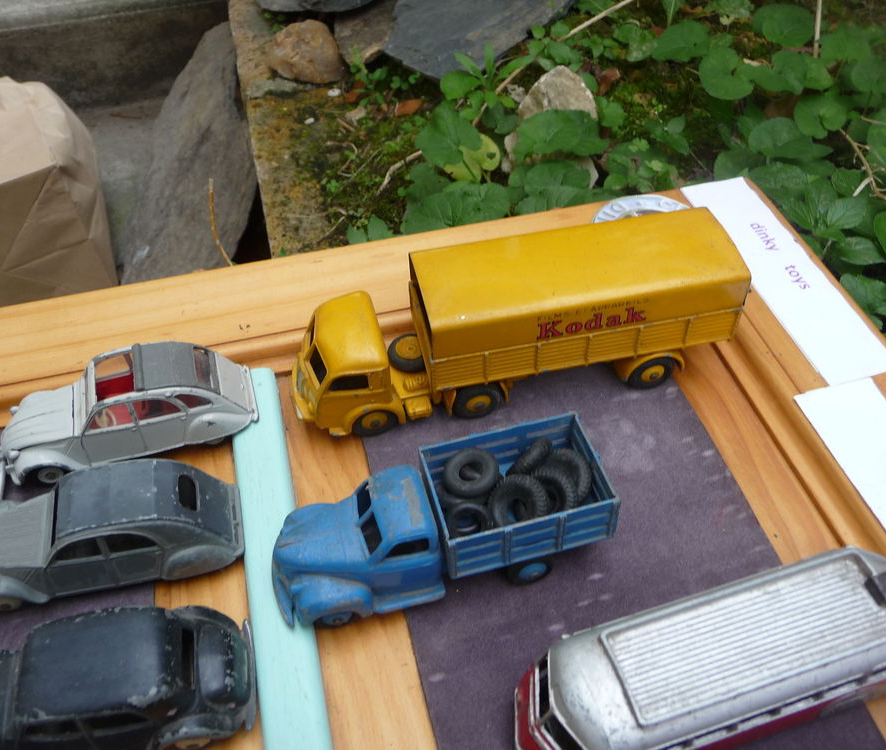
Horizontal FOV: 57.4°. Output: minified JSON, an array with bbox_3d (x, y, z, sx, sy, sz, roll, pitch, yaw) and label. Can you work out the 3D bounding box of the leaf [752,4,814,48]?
[{"bbox_3d":[0.281,-0.288,0.669,0.047,0.012,0.045,17,72,15],"label":"leaf"}]

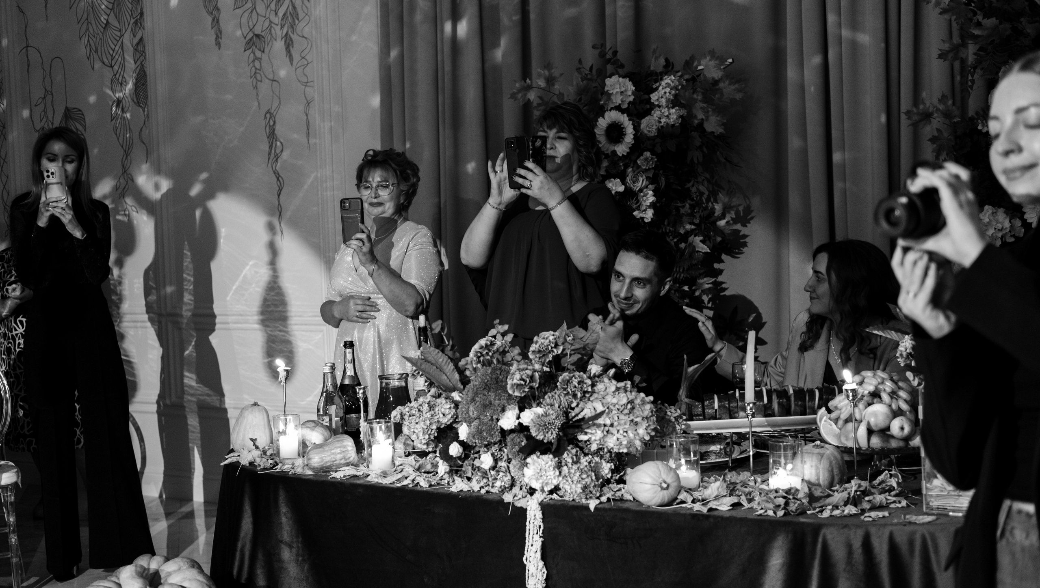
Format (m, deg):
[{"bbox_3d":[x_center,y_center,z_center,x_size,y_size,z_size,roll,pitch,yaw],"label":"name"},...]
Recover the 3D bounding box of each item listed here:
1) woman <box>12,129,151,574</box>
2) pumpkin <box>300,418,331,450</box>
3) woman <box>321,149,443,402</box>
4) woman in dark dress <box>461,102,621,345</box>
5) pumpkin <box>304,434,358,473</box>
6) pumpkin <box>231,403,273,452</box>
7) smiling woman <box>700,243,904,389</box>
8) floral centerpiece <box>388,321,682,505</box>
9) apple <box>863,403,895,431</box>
[{"bbox_3d":[-1.711,0.218,5.955,0.540,1.710,0.420,-2,5,-9],"label":"woman"},{"bbox_3d":[-0.562,0.389,4.196,0.105,0.088,0.105,0,5,17],"label":"pumpkin"},{"bbox_3d":[-0.486,0.291,5.402,0.460,1.590,0.450,1,5,29],"label":"woman"},{"bbox_3d":[0.100,0.228,5.157,0.560,1.725,0.500,1,5,27],"label":"woman in dark dress"},{"bbox_3d":[-0.491,0.405,3.976,0.145,0.090,0.090,-4,6,-30],"label":"pumpkin"},{"bbox_3d":[-0.740,0.368,4.244,0.113,0.142,0.113,-2,5,0],"label":"pumpkin"},{"bbox_3d":[0.857,0.492,4.478,0.680,1.270,0.750,1,5,27],"label":"smiling woman"},{"bbox_3d":[0.030,0.270,3.705,0.720,0.425,0.430,1,5,28],"label":"floral centerpiece"},{"bbox_3d":[0.853,0.293,3.639,0.073,0.069,0.073,1,5,28],"label":"apple"}]

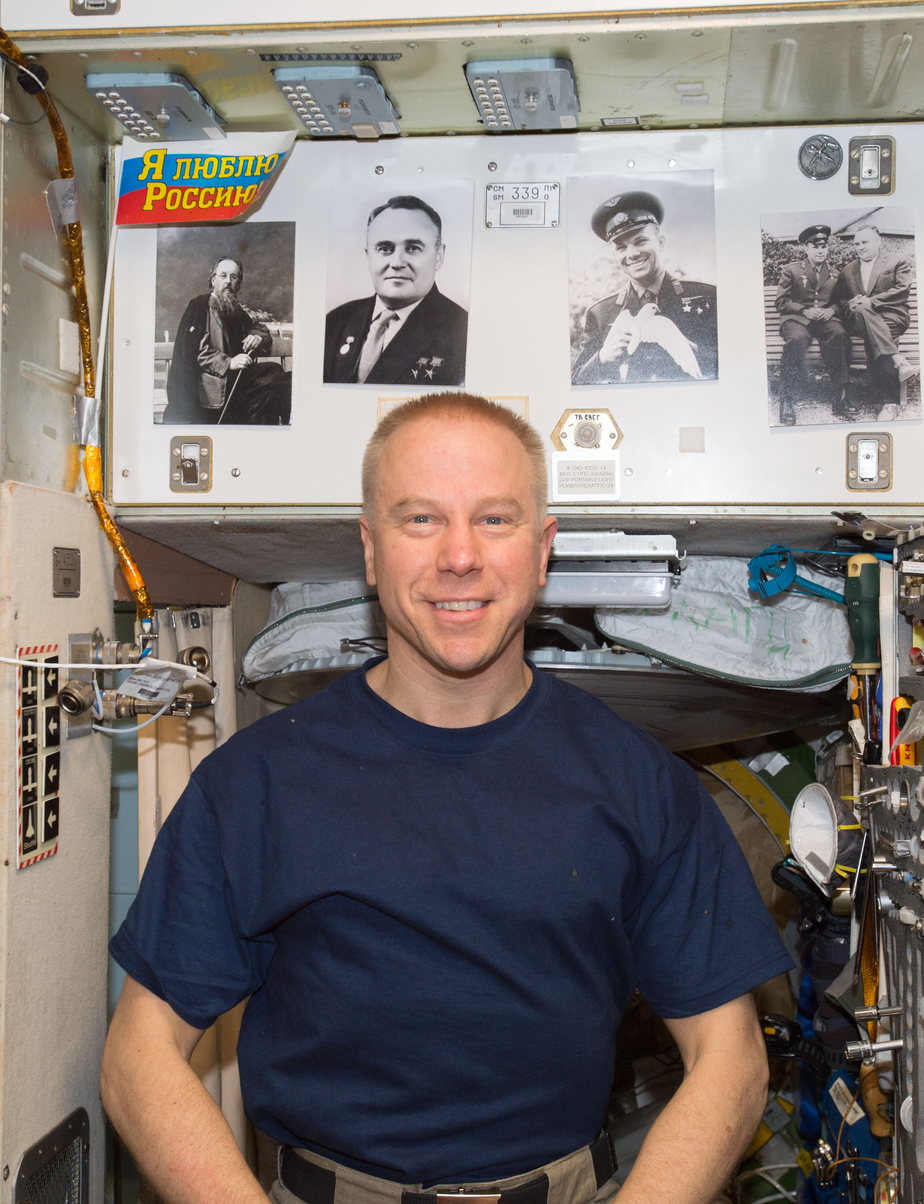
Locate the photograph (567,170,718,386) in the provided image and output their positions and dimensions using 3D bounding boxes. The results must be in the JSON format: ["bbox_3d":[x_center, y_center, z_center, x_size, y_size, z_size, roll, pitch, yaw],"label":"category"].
[{"bbox_3d":[0.202,-0.361,1.233,0.163,0.235,0.004,-1,-1,4],"label":"photograph"}]

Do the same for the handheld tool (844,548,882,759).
[{"bbox_3d":[0.417,0.060,1.140,0.036,0.221,0.036,-2,0,4],"label":"handheld tool"}]

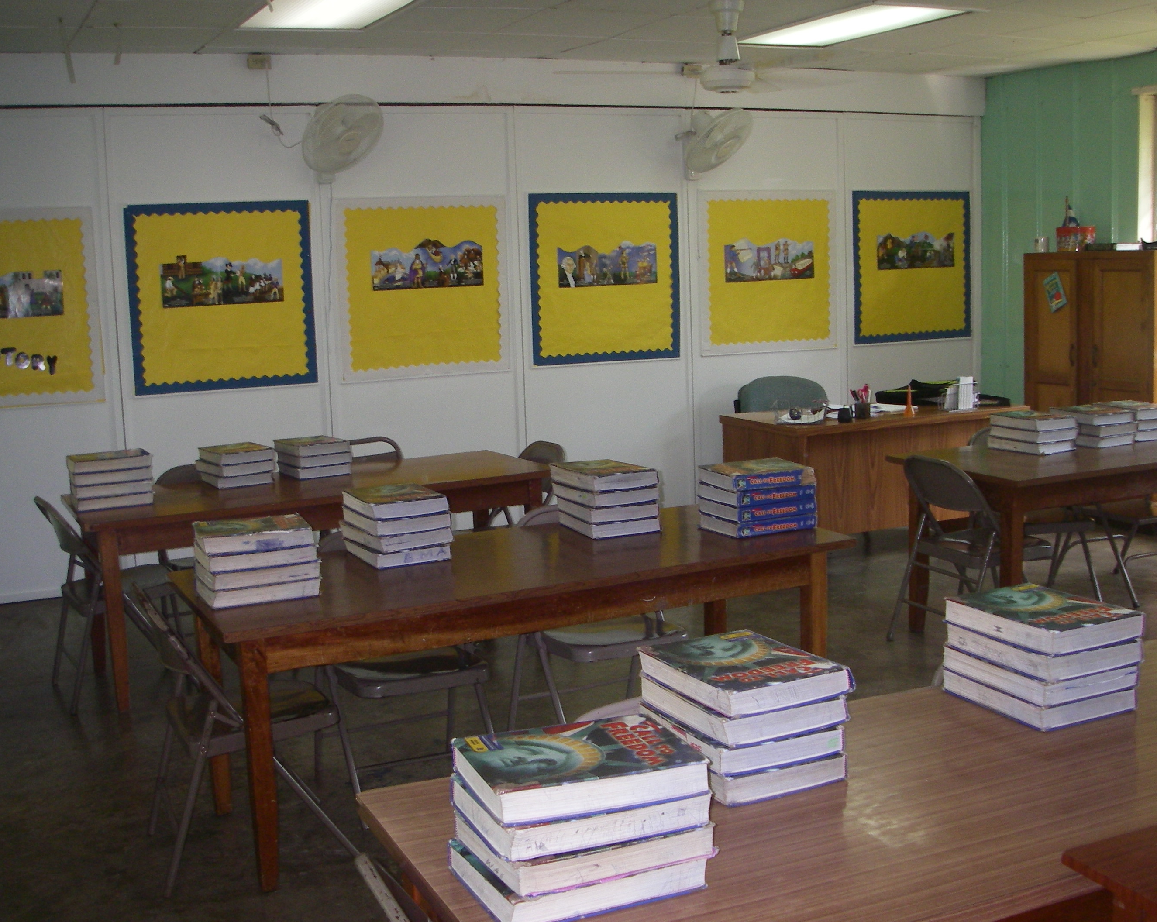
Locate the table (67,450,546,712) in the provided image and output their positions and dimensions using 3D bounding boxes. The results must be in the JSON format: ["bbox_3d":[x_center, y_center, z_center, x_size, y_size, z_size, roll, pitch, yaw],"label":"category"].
[{"bbox_3d":[-1.068,0.448,5.441,1.822,0.727,0.690,-6,9,-27],"label":"table"}]

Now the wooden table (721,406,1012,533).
[{"bbox_3d":[1.548,0.114,6.984,1.453,0.760,0.700,-6,9,-25],"label":"wooden table"}]

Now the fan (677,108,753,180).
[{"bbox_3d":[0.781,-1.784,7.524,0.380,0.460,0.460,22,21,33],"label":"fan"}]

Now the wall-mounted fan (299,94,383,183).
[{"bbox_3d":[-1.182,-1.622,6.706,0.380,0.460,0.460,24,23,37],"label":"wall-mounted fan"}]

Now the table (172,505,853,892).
[{"bbox_3d":[-0.168,0.633,4.024,1.887,0.721,0.747,-6,9,-26],"label":"table"}]

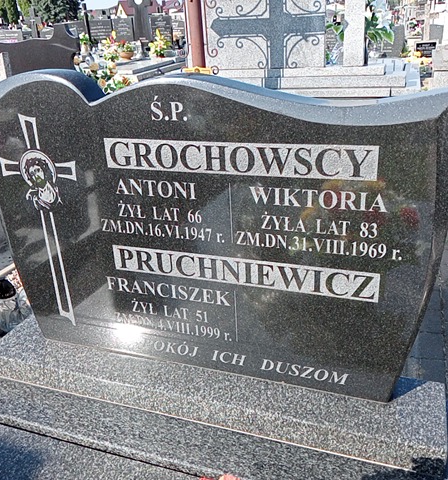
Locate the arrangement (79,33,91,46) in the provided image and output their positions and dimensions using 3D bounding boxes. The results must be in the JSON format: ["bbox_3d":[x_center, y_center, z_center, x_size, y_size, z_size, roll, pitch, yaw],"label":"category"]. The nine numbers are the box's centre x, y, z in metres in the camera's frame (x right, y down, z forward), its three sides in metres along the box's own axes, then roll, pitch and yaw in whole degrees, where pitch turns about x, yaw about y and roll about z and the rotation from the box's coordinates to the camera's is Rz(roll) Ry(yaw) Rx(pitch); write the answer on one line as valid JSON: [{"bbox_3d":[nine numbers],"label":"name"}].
[{"bbox_3d":[-2.506,-3.602,9.300,0.210,0.240,0.190,4,23,15],"label":"arrangement"}]

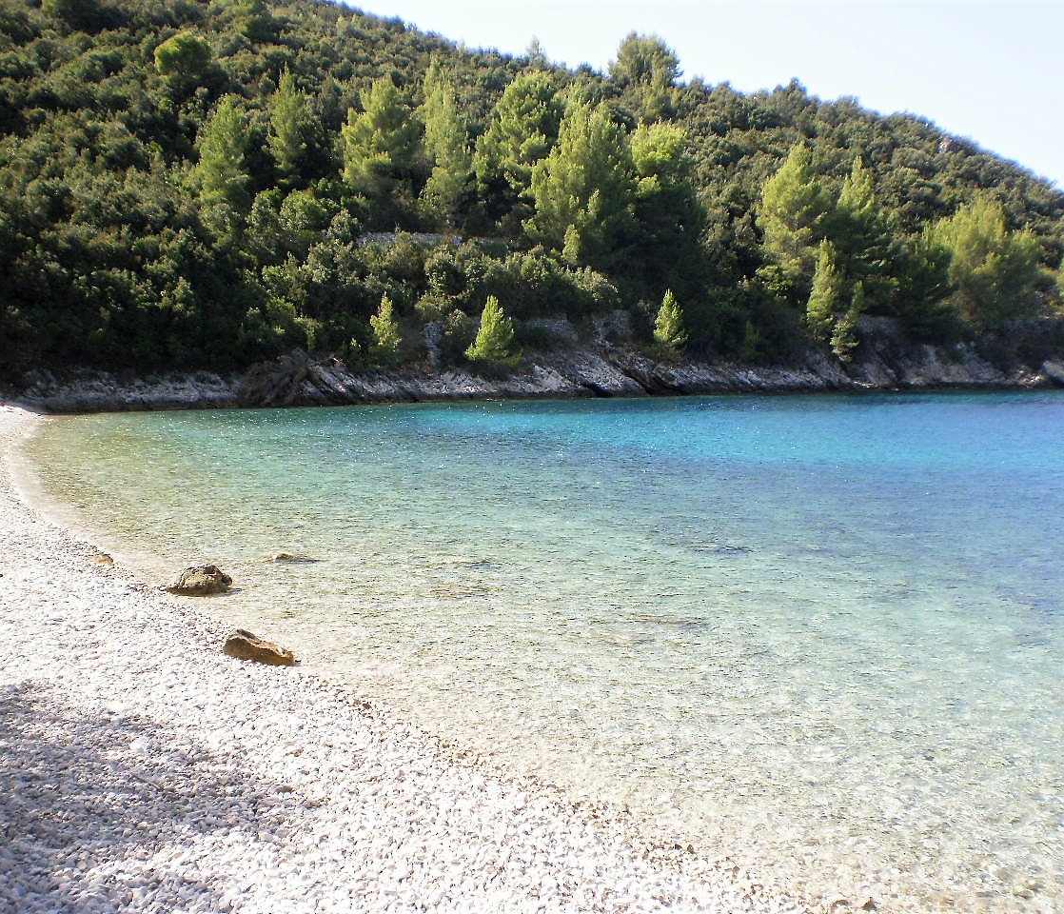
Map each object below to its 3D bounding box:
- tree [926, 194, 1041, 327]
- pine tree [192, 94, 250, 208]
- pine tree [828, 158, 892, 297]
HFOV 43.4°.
[{"bbox_3d":[45.690,-19.770,135.000,11.340,13.250,11.000,1,4,19],"label":"tree"},{"bbox_3d":[-24.470,-23.710,105.000,4.480,9.140,4.350,-1,4,-13],"label":"pine tree"},{"bbox_3d":[32.120,-22.210,131.000,6.340,13.850,6.150,1,4,14],"label":"pine tree"}]

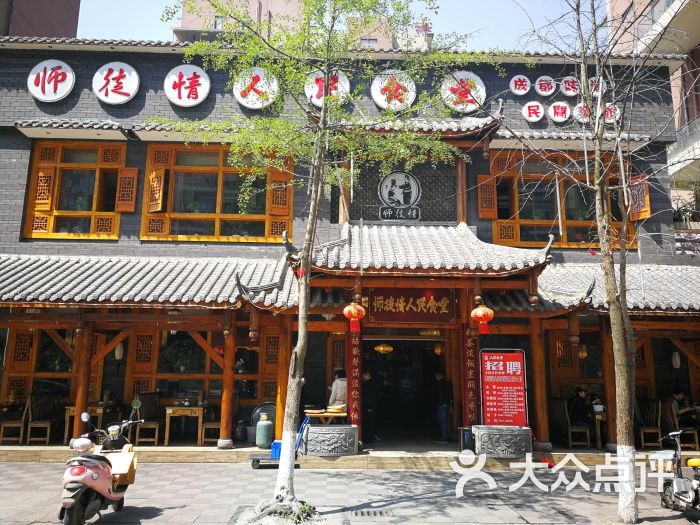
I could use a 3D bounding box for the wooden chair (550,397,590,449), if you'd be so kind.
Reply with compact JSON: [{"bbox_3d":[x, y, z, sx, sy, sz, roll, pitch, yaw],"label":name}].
[{"bbox_3d":[4.593,3.359,11.343,0.520,0.960,0.450,2,-11,-7],"label":"wooden chair"}]

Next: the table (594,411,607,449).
[{"bbox_3d":[5.233,3.442,11.380,0.752,0.714,1.200,1,-11,-2],"label":"table"}]

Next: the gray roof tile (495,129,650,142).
[{"bbox_3d":[5.523,-3.185,13.615,3.920,0.340,0.420,1,-11,-2],"label":"gray roof tile"}]

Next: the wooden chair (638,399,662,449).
[{"bbox_3d":[6.440,3.486,11.903,0.500,1.020,0.450,1,-11,-2],"label":"wooden chair"}]

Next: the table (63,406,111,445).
[{"bbox_3d":[-5.606,3.489,11.788,0.790,0.750,0.780,1,-11,-2],"label":"table"}]

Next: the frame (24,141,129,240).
[{"bbox_3d":[-6.557,-1.736,13.096,2.206,2.421,0.160,1,-11,-2],"label":"frame"}]

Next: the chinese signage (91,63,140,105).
[{"bbox_3d":[-5.746,-4.383,13.440,1.112,1.114,0.110,1,-11,-2],"label":"chinese signage"}]

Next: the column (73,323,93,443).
[{"bbox_3d":[-5.227,2.322,10.668,0.230,2.214,0.230,1,-11,-2],"label":"column"}]

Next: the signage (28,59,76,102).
[{"bbox_3d":[-7.312,-4.437,13.402,1.112,1.106,0.110,1,-11,-2],"label":"signage"}]

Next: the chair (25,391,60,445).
[{"bbox_3d":[-6.166,3.144,11.052,0.561,0.964,0.460,1,-11,-2],"label":"chair"}]

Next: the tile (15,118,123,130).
[{"bbox_3d":[-6.744,-3.329,13.183,2.540,0.340,0.420,1,-11,-2],"label":"tile"}]

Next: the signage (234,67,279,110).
[{"bbox_3d":[-2.314,-4.284,13.515,1.123,1.123,0.120,1,-11,-2],"label":"signage"}]

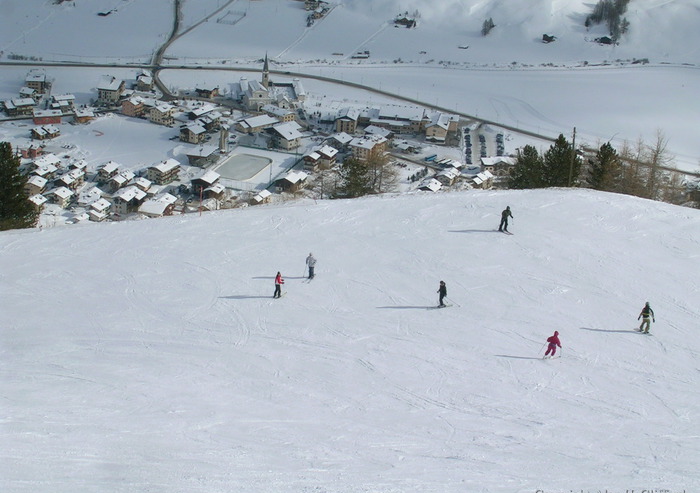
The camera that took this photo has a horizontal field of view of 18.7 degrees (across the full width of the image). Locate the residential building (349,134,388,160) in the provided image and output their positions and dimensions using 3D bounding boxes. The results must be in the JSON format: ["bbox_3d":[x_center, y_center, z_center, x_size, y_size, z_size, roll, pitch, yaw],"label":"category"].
[{"bbox_3d":[12.690,-69.920,1514.150,18.300,12.000,20.000,14,22,29],"label":"residential building"}]

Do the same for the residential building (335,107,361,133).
[{"bbox_3d":[-1.750,-96.300,1625.410,16.360,13.880,24.000,5,19,4],"label":"residential building"}]

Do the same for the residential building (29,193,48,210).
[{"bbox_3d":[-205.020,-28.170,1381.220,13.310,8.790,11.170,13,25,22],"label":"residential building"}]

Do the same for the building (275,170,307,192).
[{"bbox_3d":[-39.370,-43.530,1426.900,15.500,9.200,17.000,10,20,19],"label":"building"}]

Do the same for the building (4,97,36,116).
[{"bbox_3d":[-251.340,-105.670,1610.930,21.890,11.300,14.280,-7,22,-29],"label":"building"}]

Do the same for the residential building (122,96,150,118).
[{"bbox_3d":[-162.210,-105.140,1602.430,12.000,10.800,15.000,14,22,30],"label":"residential building"}]

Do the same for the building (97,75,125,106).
[{"bbox_3d":[-186.720,-122.760,1663.750,16.270,16.130,21.000,8,20,11],"label":"building"}]

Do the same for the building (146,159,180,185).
[{"bbox_3d":[-130.220,-52.820,1482.270,13.250,11.660,23.220,12,21,23],"label":"building"}]

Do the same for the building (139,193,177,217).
[{"bbox_3d":[-126.210,-27.310,1387.230,16.000,9.500,21.000,10,24,16],"label":"building"}]

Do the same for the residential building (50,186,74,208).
[{"bbox_3d":[-190.600,-32.330,1391.010,15.490,10.100,12.320,12,25,21],"label":"residential building"}]

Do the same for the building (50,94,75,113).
[{"bbox_3d":[-216.720,-107.170,1597.840,15.000,10.300,13.000,-3,20,-17],"label":"building"}]

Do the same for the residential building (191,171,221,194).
[{"bbox_3d":[-96.940,-43.450,1427.430,14.410,10.500,16.530,10,24,16],"label":"residential building"}]

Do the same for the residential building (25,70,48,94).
[{"bbox_3d":[-245.460,-129.640,1673.160,14.680,15.820,18.000,5,19,4],"label":"residential building"}]

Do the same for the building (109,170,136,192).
[{"bbox_3d":[-157.090,-44.360,1457.000,9.990,9.290,23.110,10,20,17],"label":"building"}]

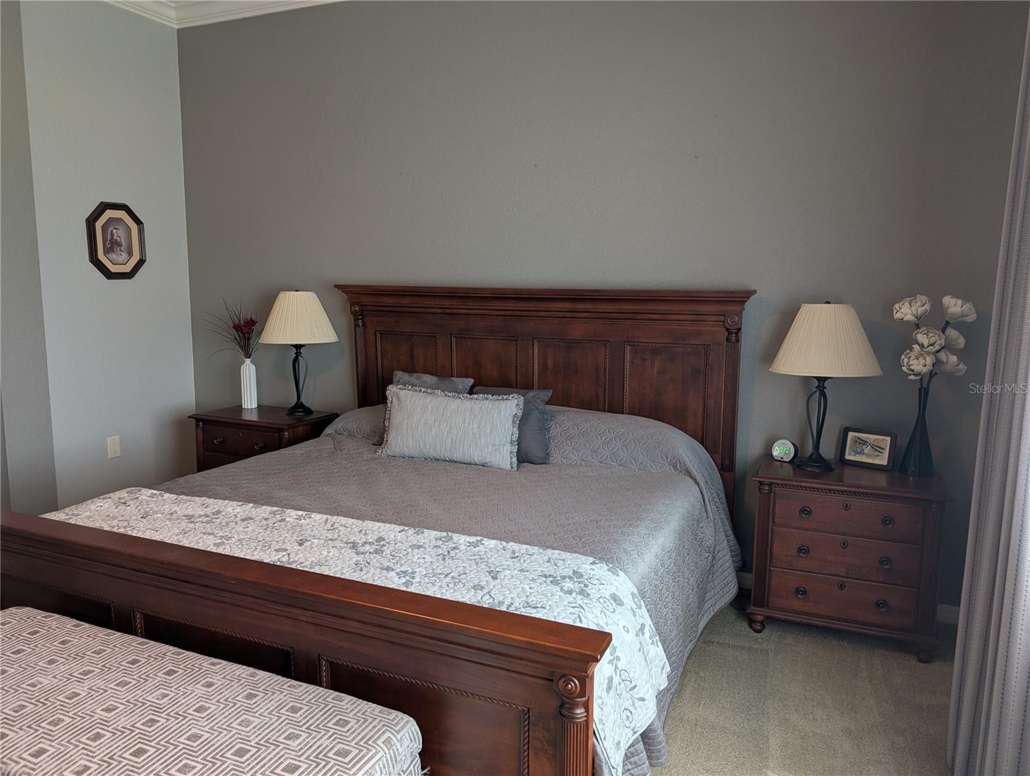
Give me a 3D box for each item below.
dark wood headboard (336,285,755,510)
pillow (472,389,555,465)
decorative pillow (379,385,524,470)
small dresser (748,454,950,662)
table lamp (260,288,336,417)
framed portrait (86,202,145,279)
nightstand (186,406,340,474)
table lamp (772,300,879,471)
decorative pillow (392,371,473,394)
[{"bbox_3d":[0.042,0.191,3.577,2.140,1.366,0.130,4,8,22],"label":"dark wood headboard"},{"bbox_3d":[-0.019,0.157,2.998,0.360,0.340,0.140,3,-13,12],"label":"pillow"},{"bbox_3d":[-0.272,0.158,2.954,0.616,0.297,0.130,3,-12,17],"label":"decorative pillow"},{"bbox_3d":[1.318,0.666,2.898,0.685,0.647,0.460,4,8,22],"label":"small dresser"},{"bbox_3d":[-1.183,-0.192,3.906,0.415,0.675,0.415,4,8,22],"label":"table lamp"},{"bbox_3d":[-2.184,-0.801,3.936,0.030,0.410,0.350,4,8,22],"label":"framed portrait"},{"bbox_3d":[-1.384,0.465,4.017,0.685,0.650,0.460,4,8,22],"label":"nightstand"},{"bbox_3d":[1.245,-0.005,2.907,0.415,0.682,0.415,4,8,22],"label":"table lamp"},{"bbox_3d":[-0.396,0.113,3.237,0.410,0.370,0.130,3,-16,17],"label":"decorative pillow"}]

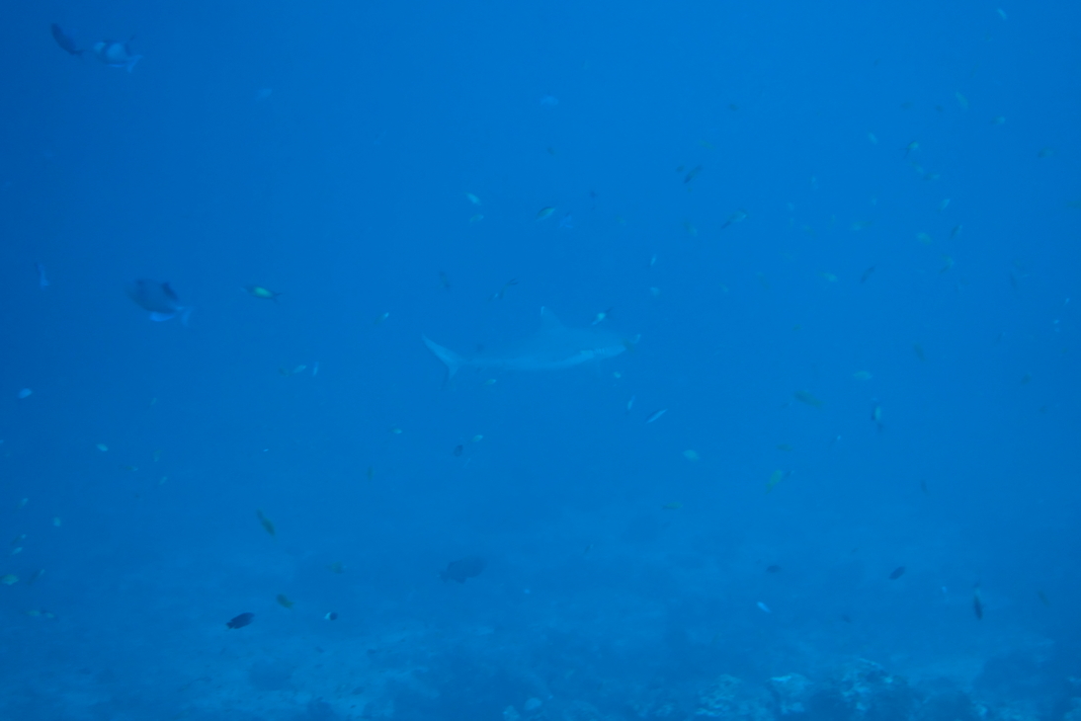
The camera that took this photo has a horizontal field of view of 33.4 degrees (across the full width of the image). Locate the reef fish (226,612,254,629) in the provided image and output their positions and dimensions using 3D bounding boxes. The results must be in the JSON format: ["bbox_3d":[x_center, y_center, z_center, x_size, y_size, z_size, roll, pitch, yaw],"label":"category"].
[{"bbox_3d":[-1.250,1.084,7.500,0.122,0.052,0.024,-20,-2,5],"label":"reef fish"}]

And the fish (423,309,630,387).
[{"bbox_3d":[-0.075,-0.103,13.000,1.600,0.500,0.600,-4,-1,18],"label":"fish"}]

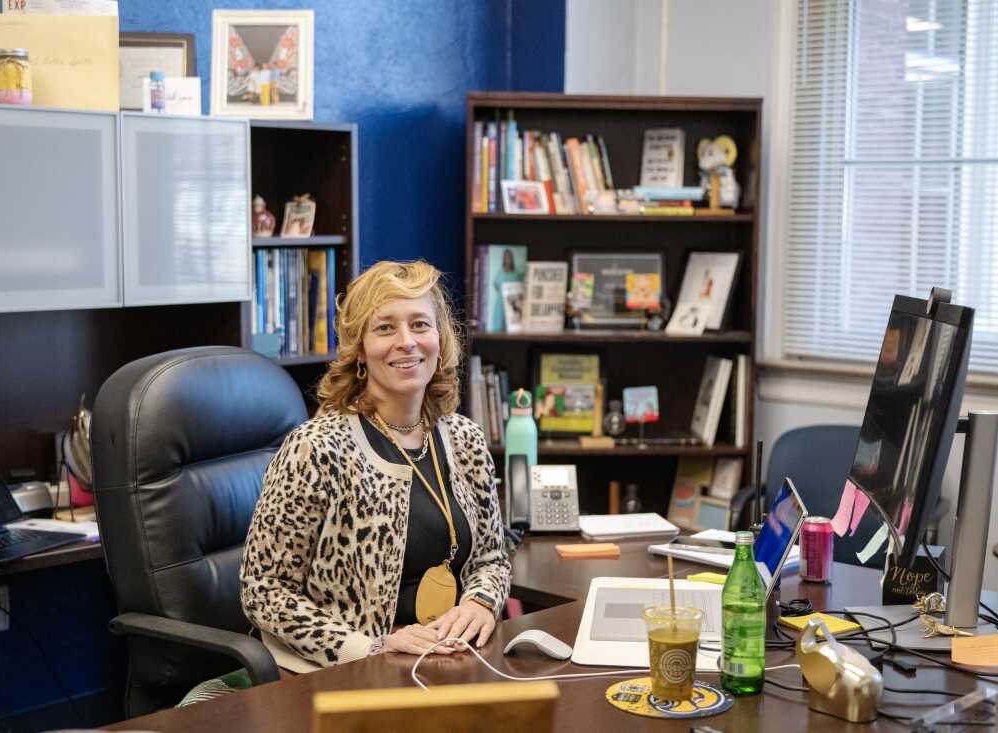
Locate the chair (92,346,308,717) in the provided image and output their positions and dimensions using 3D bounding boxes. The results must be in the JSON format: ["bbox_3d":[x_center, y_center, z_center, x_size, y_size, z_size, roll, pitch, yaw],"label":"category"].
[{"bbox_3d":[-0.446,0.565,2.913,0.700,1.180,0.670,6,8,38],"label":"chair"}]

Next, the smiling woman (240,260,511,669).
[{"bbox_3d":[-0.125,0.506,2.574,0.500,1.380,0.780,-4,8,-38],"label":"smiling woman"}]

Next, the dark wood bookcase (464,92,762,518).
[{"bbox_3d":[0.347,0.054,4.605,0.915,1.830,0.310,1,6,0],"label":"dark wood bookcase"}]

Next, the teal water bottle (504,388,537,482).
[{"bbox_3d":[0.052,0.205,3.475,0.078,0.298,0.078,1,6,0],"label":"teal water bottle"}]

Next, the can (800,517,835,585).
[{"bbox_3d":[0.647,0.371,2.852,0.066,0.122,0.066,1,6,0],"label":"can"}]

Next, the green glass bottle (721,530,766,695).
[{"bbox_3d":[0.384,0.381,2.187,0.068,0.247,0.068,1,6,0],"label":"green glass bottle"}]

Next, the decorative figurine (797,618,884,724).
[{"bbox_3d":[0.507,0.453,2.104,0.120,0.124,0.068,6,9,41],"label":"decorative figurine"}]

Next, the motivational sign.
[{"bbox_3d":[0.788,0.406,2.707,0.106,0.088,0.060,1,7,6],"label":"motivational sign"}]

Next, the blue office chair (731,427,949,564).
[{"bbox_3d":[0.918,0.619,3.934,0.610,0.870,0.590,3,7,22],"label":"blue office chair"}]

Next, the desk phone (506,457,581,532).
[{"bbox_3d":[0.103,0.294,3.299,0.172,0.163,0.135,1,6,0],"label":"desk phone"}]

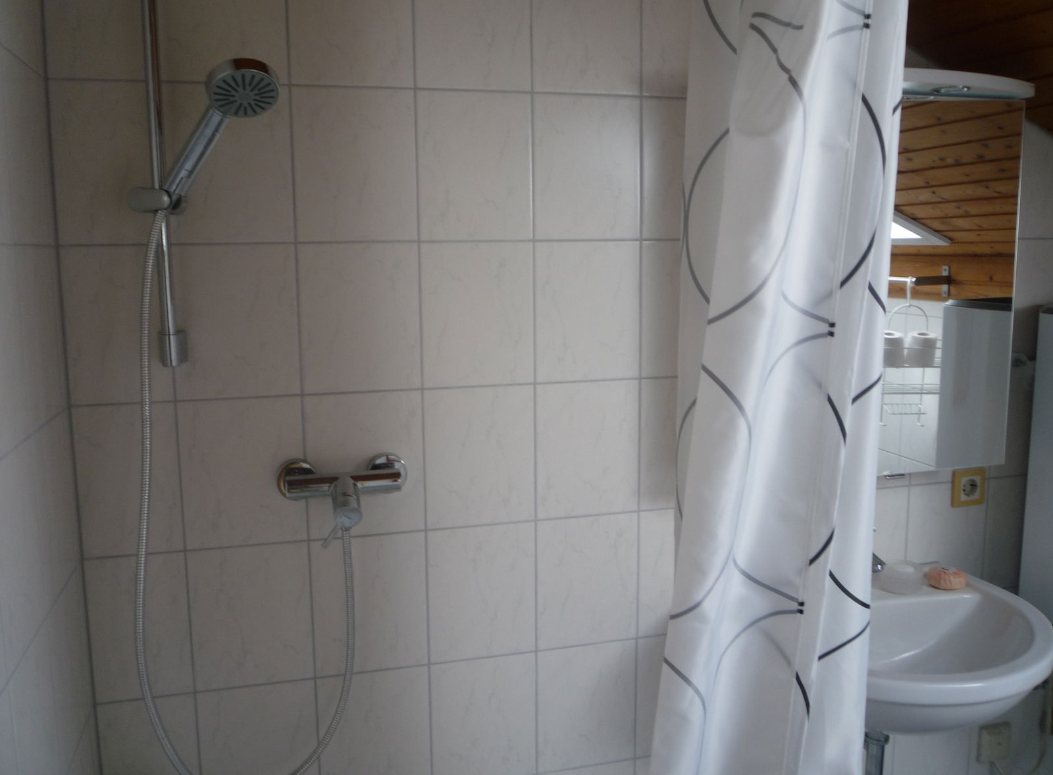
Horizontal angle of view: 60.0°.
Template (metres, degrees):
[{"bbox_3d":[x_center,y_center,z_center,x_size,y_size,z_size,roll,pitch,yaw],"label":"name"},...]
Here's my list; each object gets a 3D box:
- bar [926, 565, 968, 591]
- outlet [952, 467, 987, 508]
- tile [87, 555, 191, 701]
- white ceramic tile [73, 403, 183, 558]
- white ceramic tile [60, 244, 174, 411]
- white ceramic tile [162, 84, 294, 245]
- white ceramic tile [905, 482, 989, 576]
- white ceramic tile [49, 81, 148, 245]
[{"bbox_3d":[0.842,0.381,1.825,0.081,0.036,0.068,3,9,25],"label":"bar"},{"bbox_3d":[0.923,0.209,1.904,0.080,0.080,0.011,-3,9,-15],"label":"outlet"},{"bbox_3d":[-0.632,0.393,1.495,0.156,0.248,0.008,-3,8,-15],"label":"tile"},{"bbox_3d":[-0.636,0.148,1.459,0.156,0.248,0.008,-3,8,-15],"label":"white ceramic tile"},{"bbox_3d":[-0.638,-0.097,1.424,0.156,0.248,0.008,-3,8,-15],"label":"white ceramic tile"},{"bbox_3d":[-0.476,-0.357,1.448,0.200,0.249,0.009,-3,8,-15],"label":"white ceramic tile"},{"bbox_3d":[0.878,0.320,1.919,0.198,0.248,0.008,-3,8,-15],"label":"white ceramic tile"},{"bbox_3d":[-0.650,-0.348,1.402,0.157,0.249,0.009,-3,8,-15],"label":"white ceramic tile"}]

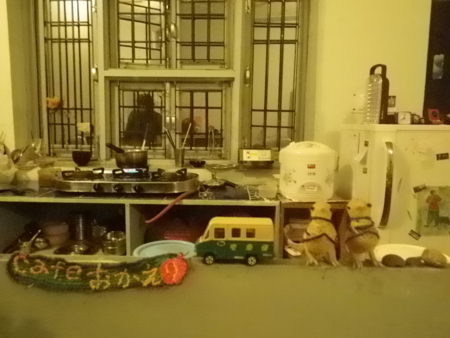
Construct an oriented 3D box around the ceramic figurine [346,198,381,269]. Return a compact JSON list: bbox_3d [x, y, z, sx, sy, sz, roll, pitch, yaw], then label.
[{"bbox_3d":[0.379,0.172,1.001,0.092,0.178,0.080,3,7,15],"label":"ceramic figurine"}]

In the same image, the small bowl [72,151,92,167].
[{"bbox_3d":[-0.788,-0.066,2.015,0.108,0.078,0.108,1,7,0],"label":"small bowl"}]

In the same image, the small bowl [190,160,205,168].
[{"bbox_3d":[-0.149,-0.029,1.970,0.083,0.035,0.083,1,7,0],"label":"small bowl"}]

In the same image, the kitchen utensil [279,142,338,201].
[{"bbox_3d":[0.383,0.000,1.690,0.262,0.252,0.270,1,7,3],"label":"kitchen utensil"}]

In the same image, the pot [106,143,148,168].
[{"bbox_3d":[-0.478,-0.060,1.740,0.157,0.118,0.292,3,7,15],"label":"pot"}]

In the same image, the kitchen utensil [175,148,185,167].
[{"bbox_3d":[-0.246,-0.063,1.978,0.054,0.098,0.054,1,7,1],"label":"kitchen utensil"}]

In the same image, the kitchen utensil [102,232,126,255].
[{"bbox_3d":[-0.520,0.342,1.712,0.108,0.082,0.108,1,7,1],"label":"kitchen utensil"}]

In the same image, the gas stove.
[{"bbox_3d":[-0.483,0.036,1.799,0.705,0.112,0.350,1,7,1],"label":"gas stove"}]

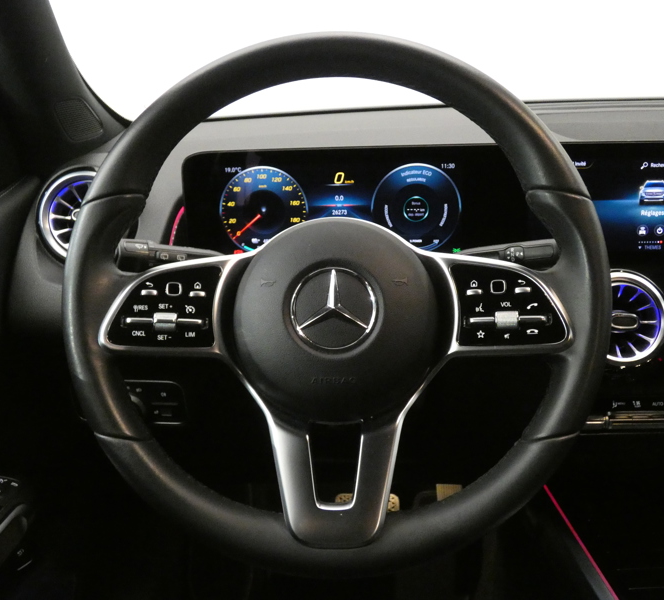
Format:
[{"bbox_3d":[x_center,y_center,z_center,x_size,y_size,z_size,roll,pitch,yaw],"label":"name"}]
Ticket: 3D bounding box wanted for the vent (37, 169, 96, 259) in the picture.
[{"bbox_3d":[-0.225,-0.076,0.633,0.089,0.089,0.032,-2,-1,-7],"label":"vent"}]

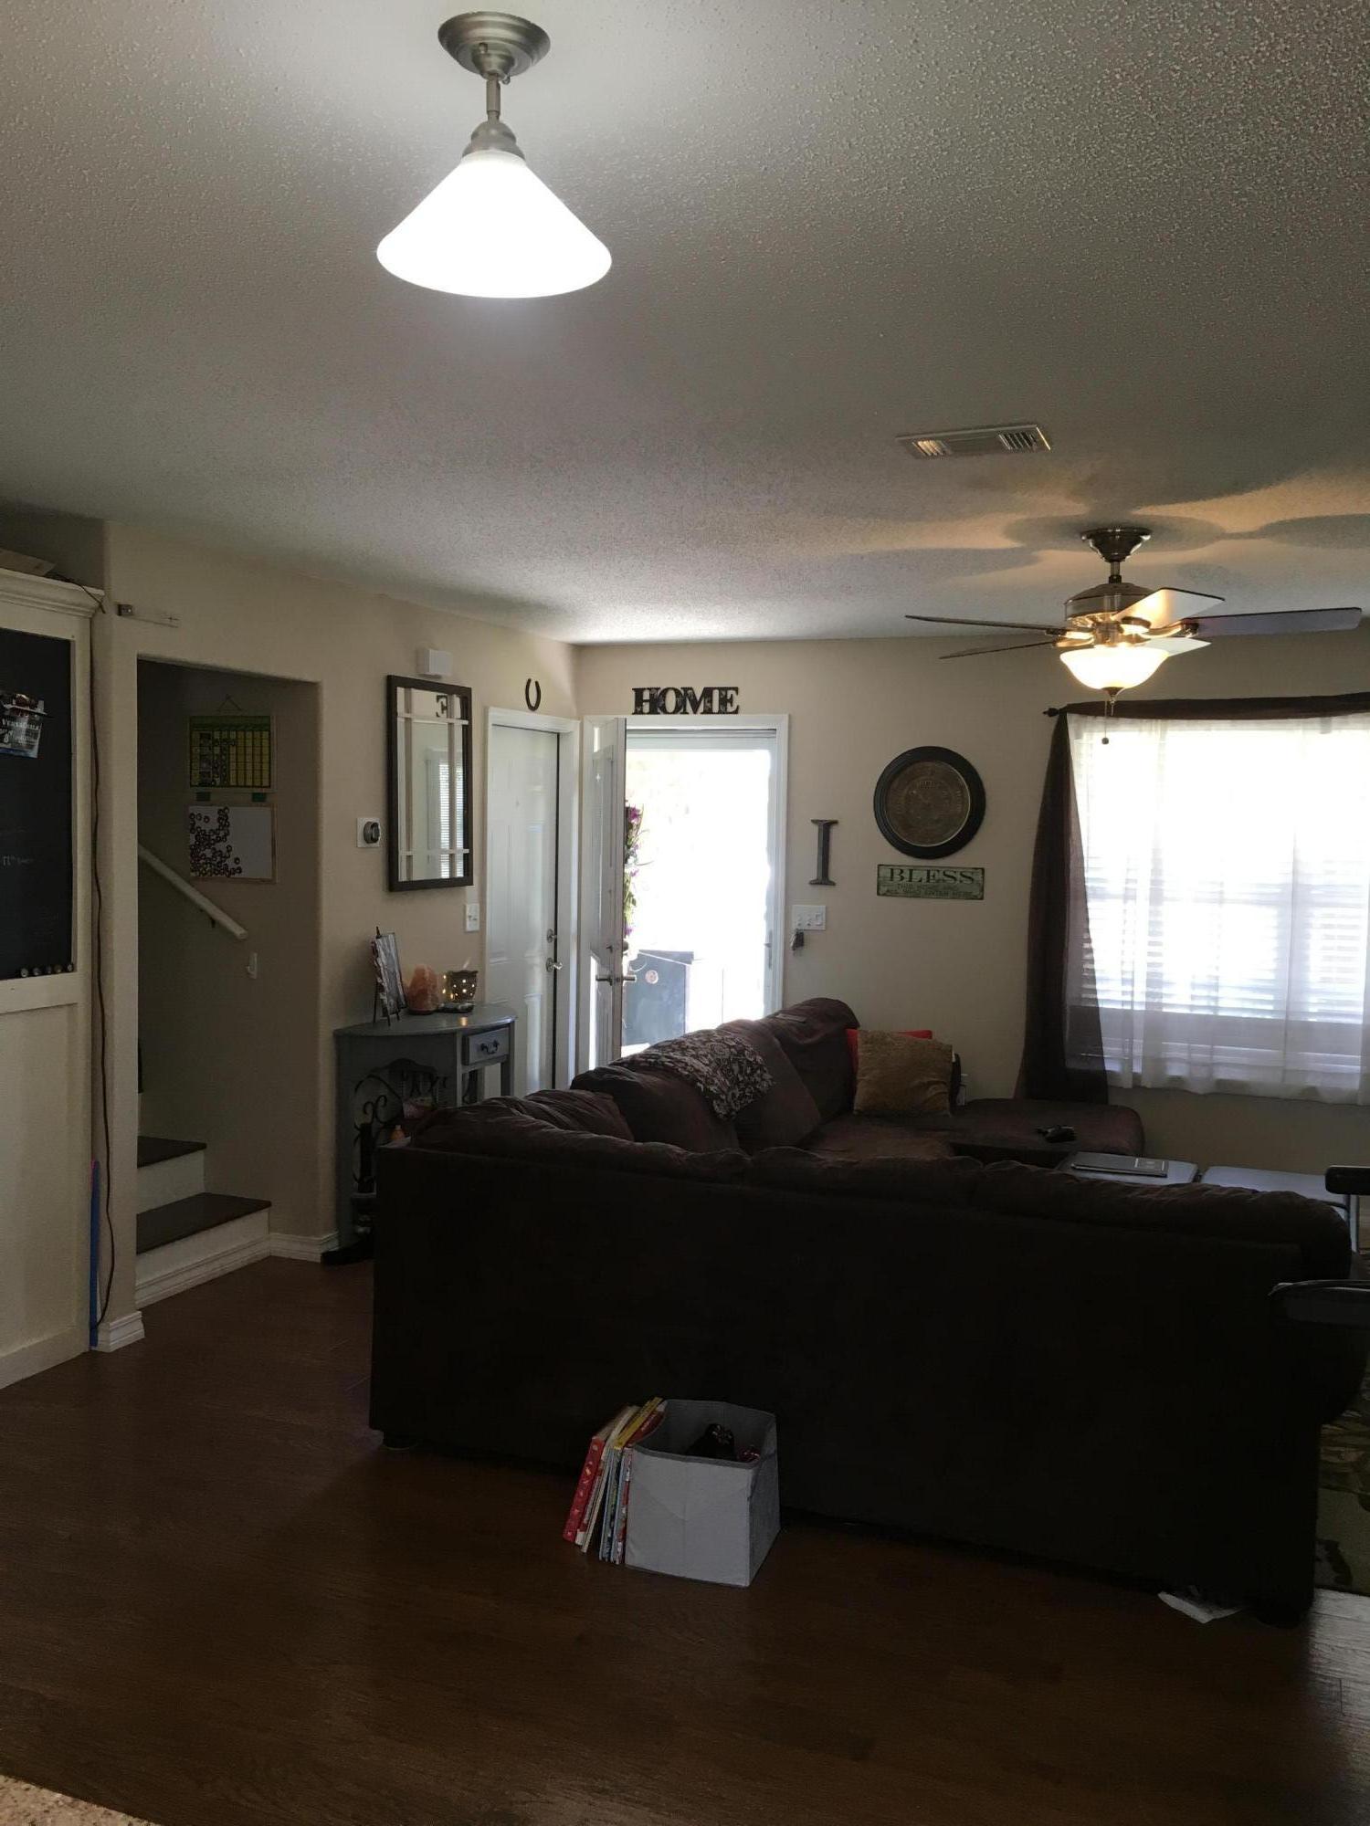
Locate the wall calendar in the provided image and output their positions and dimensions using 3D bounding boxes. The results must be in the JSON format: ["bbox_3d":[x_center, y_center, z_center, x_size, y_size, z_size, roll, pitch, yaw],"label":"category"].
[{"bbox_3d":[-1.649,-0.583,5.530,0.360,0.265,0.015,2,4,21],"label":"wall calendar"}]

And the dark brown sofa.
[{"bbox_3d":[0.837,0.881,4.915,2.330,0.910,3.120,2,4,21],"label":"dark brown sofa"}]

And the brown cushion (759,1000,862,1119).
[{"bbox_3d":[0.506,0.563,6.089,0.280,0.450,0.680,2,4,21],"label":"brown cushion"}]

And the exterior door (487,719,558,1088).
[{"bbox_3d":[-0.783,0.170,7.087,0.050,2.023,0.775,3,4,22],"label":"exterior door"}]

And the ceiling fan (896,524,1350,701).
[{"bbox_3d":[1.209,-0.840,4.323,1.290,0.455,1.290,3,4,22],"label":"ceiling fan"}]

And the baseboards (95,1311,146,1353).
[{"bbox_3d":[-1.716,1.264,4.641,0.060,0.086,0.150,2,4,21],"label":"baseboards"}]

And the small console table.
[{"bbox_3d":[-0.900,0.824,5.953,0.400,0.825,0.980,2,4,21],"label":"small console table"}]

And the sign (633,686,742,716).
[{"bbox_3d":[0.002,-0.994,7.194,0.542,0.122,0.025,3,4,22],"label":"sign"}]

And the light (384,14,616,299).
[{"bbox_3d":[-0.200,-0.804,1.614,0.250,0.226,0.250,1,4,0],"label":"light"}]

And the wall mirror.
[{"bbox_3d":[-1.018,-0.509,6.134,0.035,0.833,0.631,3,4,22],"label":"wall mirror"}]

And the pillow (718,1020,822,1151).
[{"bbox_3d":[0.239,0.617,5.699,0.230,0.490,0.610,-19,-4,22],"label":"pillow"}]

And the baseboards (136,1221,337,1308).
[{"bbox_3d":[-1.534,1.237,5.352,0.245,0.092,0.820,3,4,22],"label":"baseboards"}]

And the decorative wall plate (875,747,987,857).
[{"bbox_3d":[1.063,-0.483,6.722,0.497,0.497,0.050,2,4,21],"label":"decorative wall plate"}]

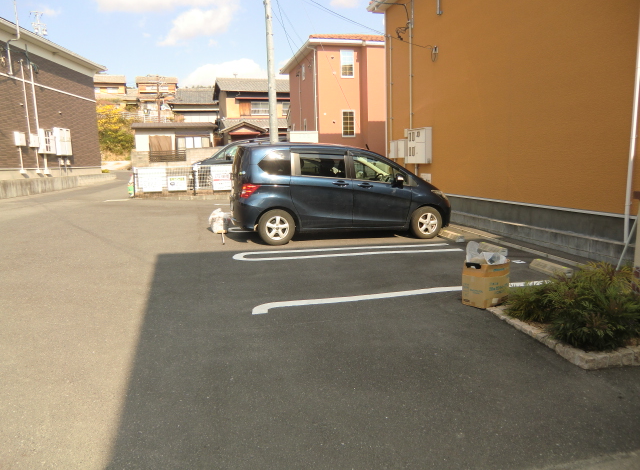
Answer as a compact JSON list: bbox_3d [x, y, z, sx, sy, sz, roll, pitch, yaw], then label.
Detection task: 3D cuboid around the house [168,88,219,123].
[{"bbox_3d":[-13.785,-14.613,52.500,7.200,6.200,7.000,-3,9,-12],"label":"house"}]

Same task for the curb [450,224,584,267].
[{"bbox_3d":[3.290,0.055,8.050,0.150,0.120,4.050,-1,10,-10],"label":"curb"}]

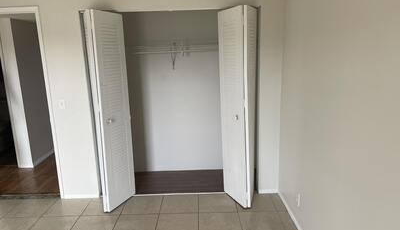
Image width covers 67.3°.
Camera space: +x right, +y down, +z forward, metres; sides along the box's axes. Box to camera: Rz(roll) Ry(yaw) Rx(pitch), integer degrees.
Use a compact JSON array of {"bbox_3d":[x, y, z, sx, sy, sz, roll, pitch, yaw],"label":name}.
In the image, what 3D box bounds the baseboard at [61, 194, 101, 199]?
[{"bbox_3d":[-1.374,0.929,3.468,0.420,0.060,0.017,-1,13,0],"label":"baseboard"}]

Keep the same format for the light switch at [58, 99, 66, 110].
[{"bbox_3d":[-1.483,-0.115,3.228,0.074,0.117,0.014,-1,13,0],"label":"light switch"}]

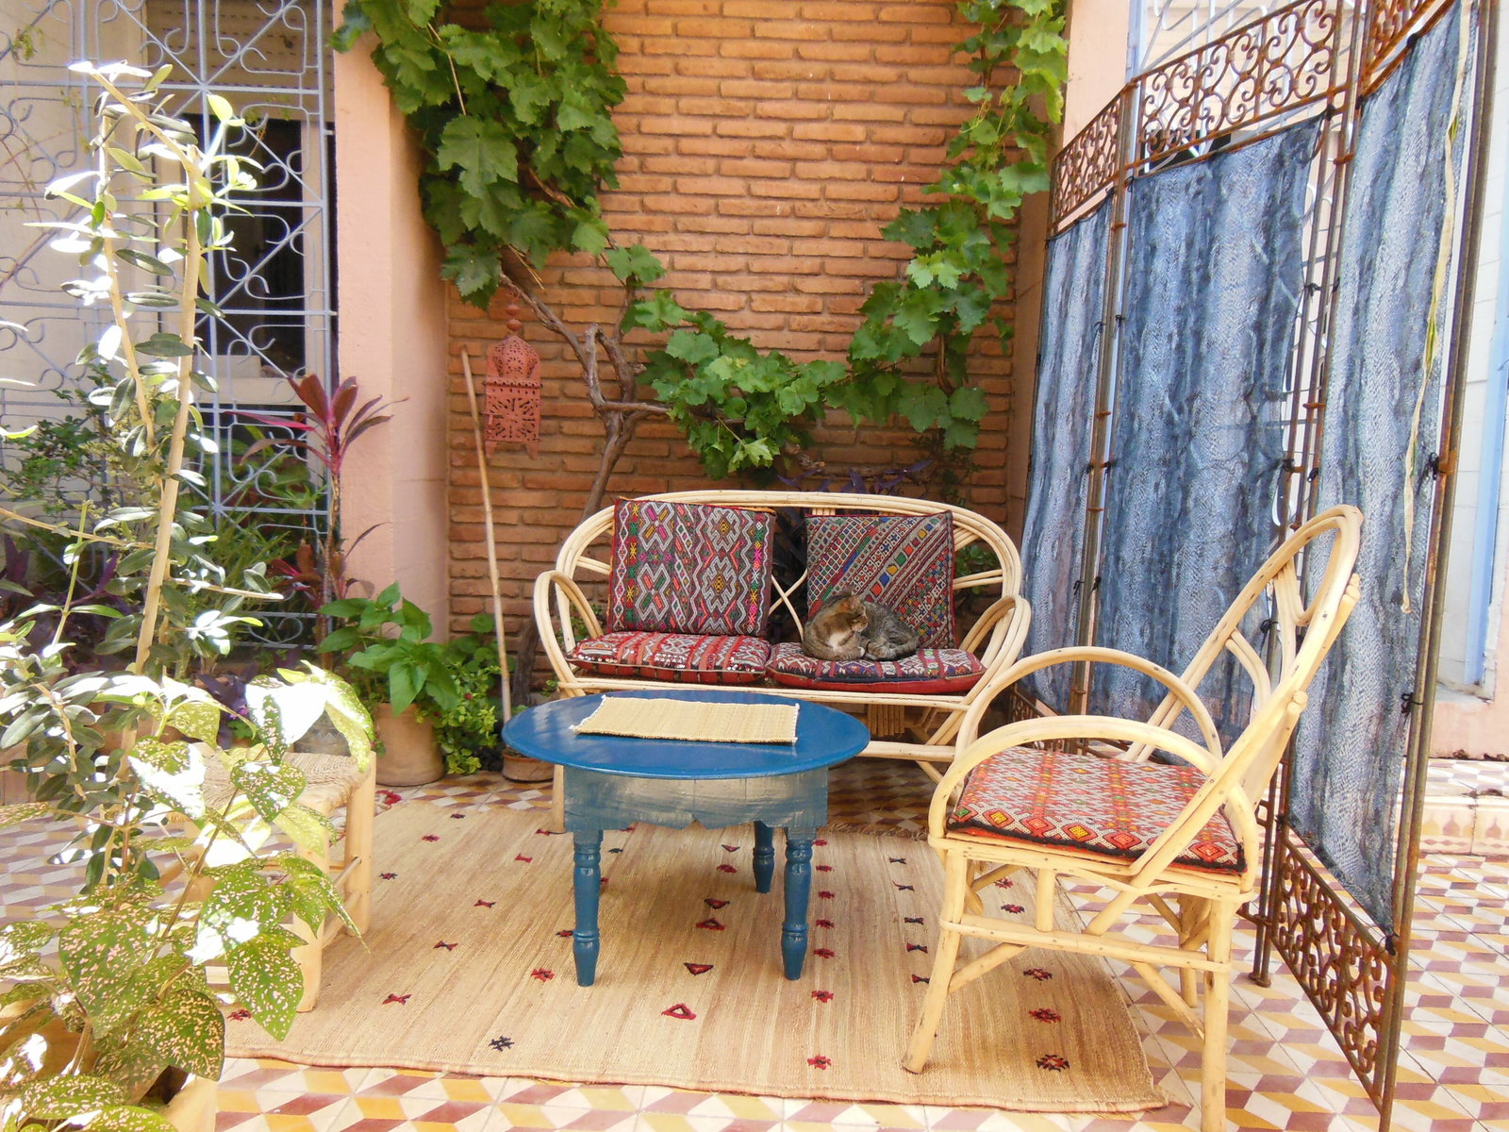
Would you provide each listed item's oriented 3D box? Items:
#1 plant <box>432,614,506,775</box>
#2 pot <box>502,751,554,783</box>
[{"bbox_3d":[-0.857,0.376,3.268,0.224,0.478,0.229,2,5,2],"label":"plant"},{"bbox_3d":[-0.665,0.587,3.259,0.175,0.071,0.175,2,5,0],"label":"pot"}]

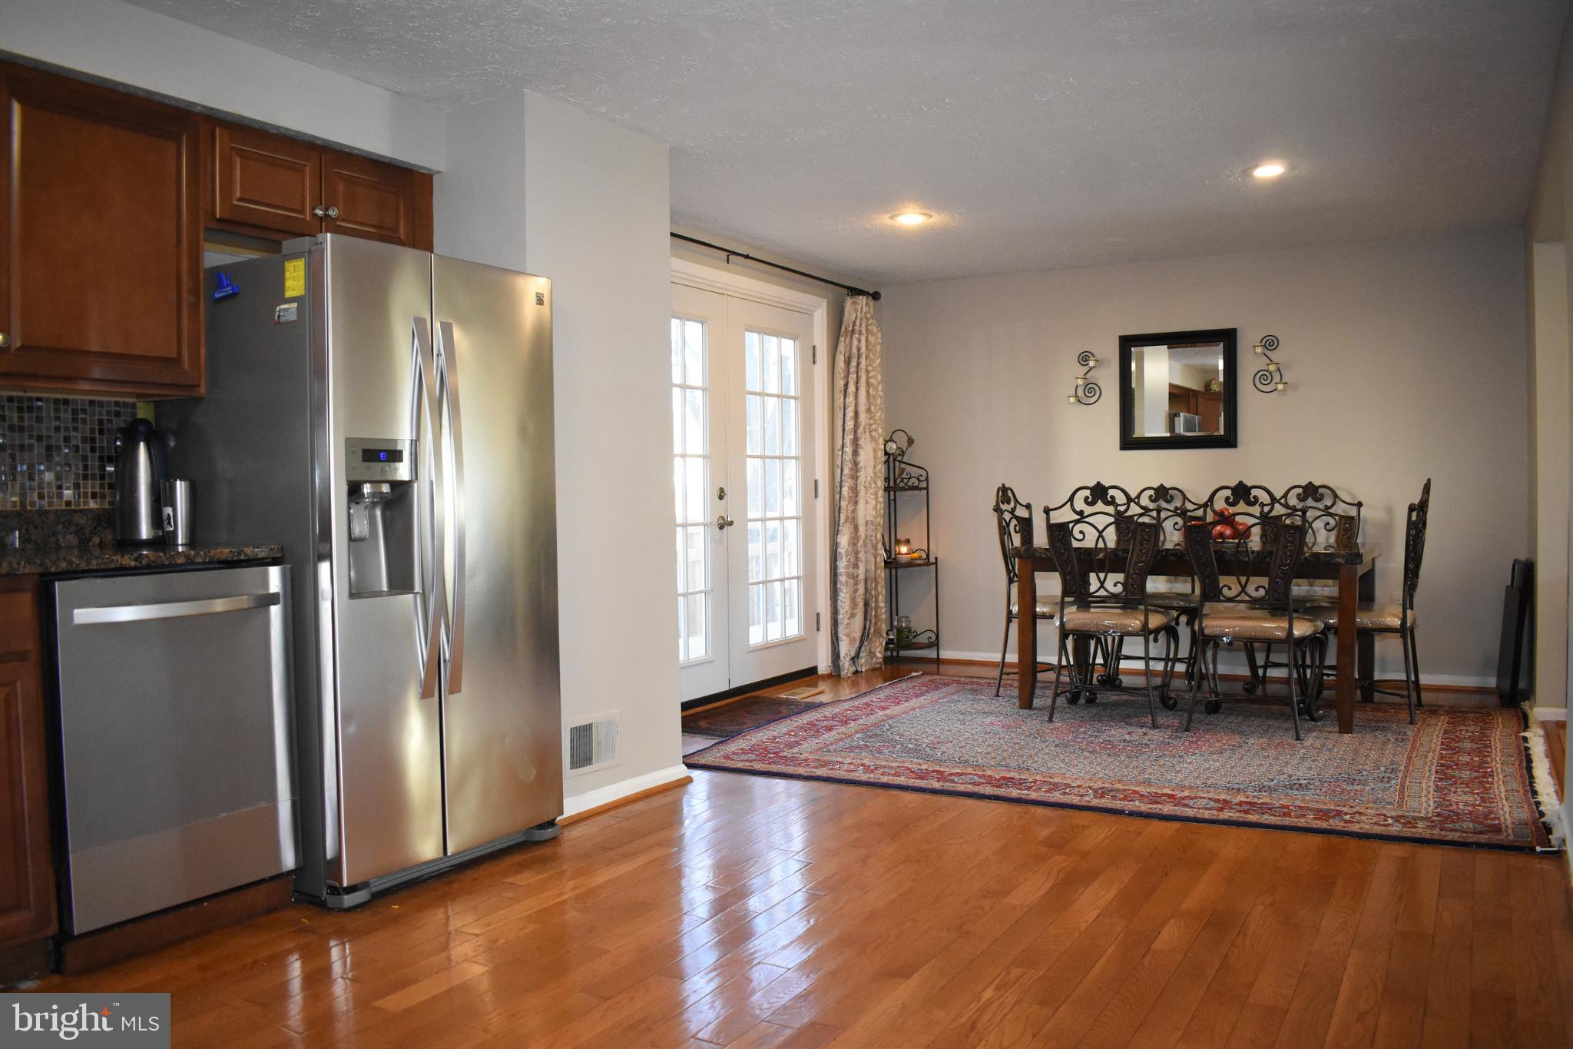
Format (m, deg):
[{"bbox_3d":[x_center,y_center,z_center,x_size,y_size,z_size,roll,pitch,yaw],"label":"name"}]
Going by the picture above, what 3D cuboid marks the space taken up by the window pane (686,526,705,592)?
[{"bbox_3d":[-0.453,0.169,5.886,0.020,0.325,0.181,0,2,31],"label":"window pane"}]

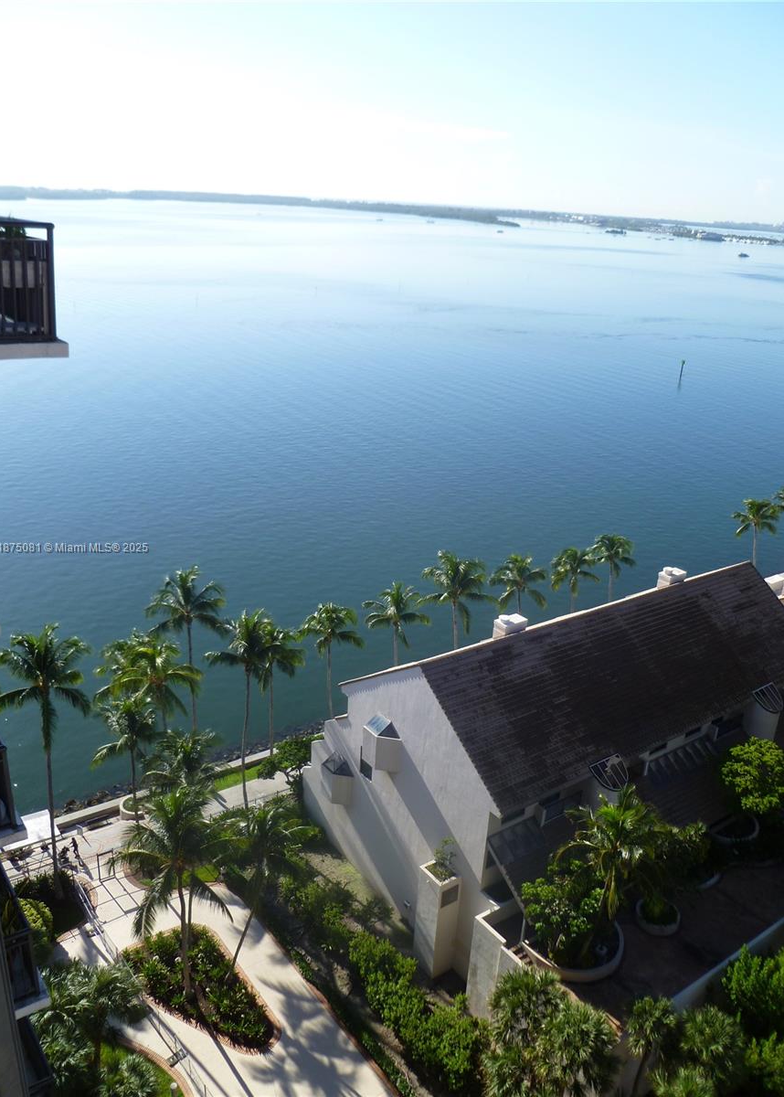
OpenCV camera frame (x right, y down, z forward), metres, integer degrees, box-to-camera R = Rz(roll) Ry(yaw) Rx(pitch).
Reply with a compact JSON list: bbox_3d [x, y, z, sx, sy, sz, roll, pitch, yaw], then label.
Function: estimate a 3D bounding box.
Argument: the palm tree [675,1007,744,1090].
[{"bbox_3d":[15.546,25.196,43.637,3.290,6.980,3.290,3,21,0],"label":"palm tree"}]

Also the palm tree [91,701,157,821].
[{"bbox_3d":[-17.609,15.247,59.705,4.330,11.260,4.330,3,21,0],"label":"palm tree"}]

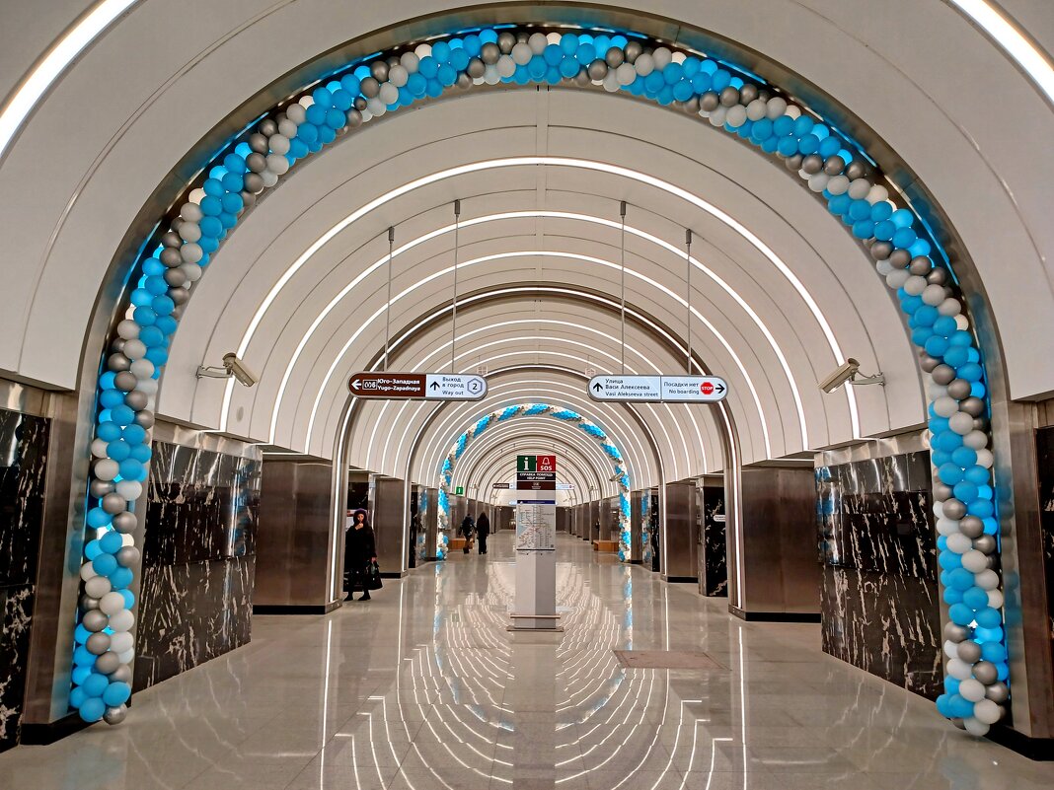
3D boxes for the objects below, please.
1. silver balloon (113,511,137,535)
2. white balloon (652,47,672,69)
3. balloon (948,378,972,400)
[{"bbox_3d":[-3.147,1.001,6.203,0.170,0.170,0.170,0,-9,0],"label":"silver balloon"},{"bbox_3d":[1.158,-2.884,6.795,0.176,0.181,0.186,1,-9,1],"label":"white balloon"},{"bbox_3d":[3.445,-0.045,6.302,0.165,0.165,0.173,1,-9,0],"label":"balloon"}]

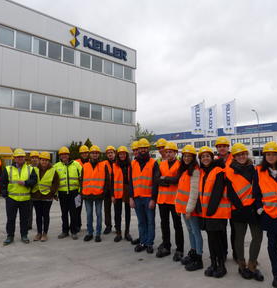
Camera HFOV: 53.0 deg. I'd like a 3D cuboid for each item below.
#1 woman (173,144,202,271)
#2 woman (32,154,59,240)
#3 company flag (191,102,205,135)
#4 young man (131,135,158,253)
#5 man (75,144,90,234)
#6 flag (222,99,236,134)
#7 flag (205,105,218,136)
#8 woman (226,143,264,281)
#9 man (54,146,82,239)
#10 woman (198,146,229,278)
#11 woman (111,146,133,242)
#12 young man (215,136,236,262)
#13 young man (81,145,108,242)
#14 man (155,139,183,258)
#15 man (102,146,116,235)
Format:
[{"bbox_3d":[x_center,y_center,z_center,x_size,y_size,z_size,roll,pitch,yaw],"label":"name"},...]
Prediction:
[{"bbox_3d":[0.709,0.870,3.963,0.350,1.717,0.440,4,-6,-45],"label":"woman"},{"bbox_3d":[-1.805,1.001,5.398,0.520,1.672,0.340,0,-4,-3],"label":"woman"},{"bbox_3d":[5.517,-2.368,25.800,1.213,2.972,0.120,-1,-4,12],"label":"company flag"},{"bbox_3d":[0.109,0.850,4.715,0.520,1.892,0.370,-1,-3,12],"label":"young man"},{"bbox_3d":[-1.182,0.954,6.078,0.530,1.846,0.340,1,-3,-9],"label":"man"},{"bbox_3d":[8.144,-2.430,25.000,1.193,3.150,0.120,-1,-5,18],"label":"flag"},{"bbox_3d":[7.067,-2.243,26.800,1.132,3.039,0.120,-1,-4,15],"label":"flag"},{"bbox_3d":[1.387,0.845,3.664,0.480,1.722,0.350,0,-4,2],"label":"woman"},{"bbox_3d":[-1.360,0.950,5.528,0.550,1.790,0.360,1,-3,-12],"label":"man"},{"bbox_3d":[0.978,0.870,3.685,0.430,1.677,0.340,-3,-5,39],"label":"woman"},{"bbox_3d":[-0.314,0.939,5.346,0.460,1.786,0.320,1,-4,-8],"label":"woman"},{"bbox_3d":[1.366,0.833,4.272,0.530,1.873,0.350,-1,-4,18],"label":"young man"},{"bbox_3d":[-0.854,0.930,5.324,0.540,1.805,0.350,0,-3,-6],"label":"young man"},{"bbox_3d":[0.514,0.875,4.378,0.500,1.802,0.420,-2,-4,25],"label":"man"},{"bbox_3d":[-0.576,0.953,5.869,0.520,1.824,0.340,0,-3,-3],"label":"man"}]

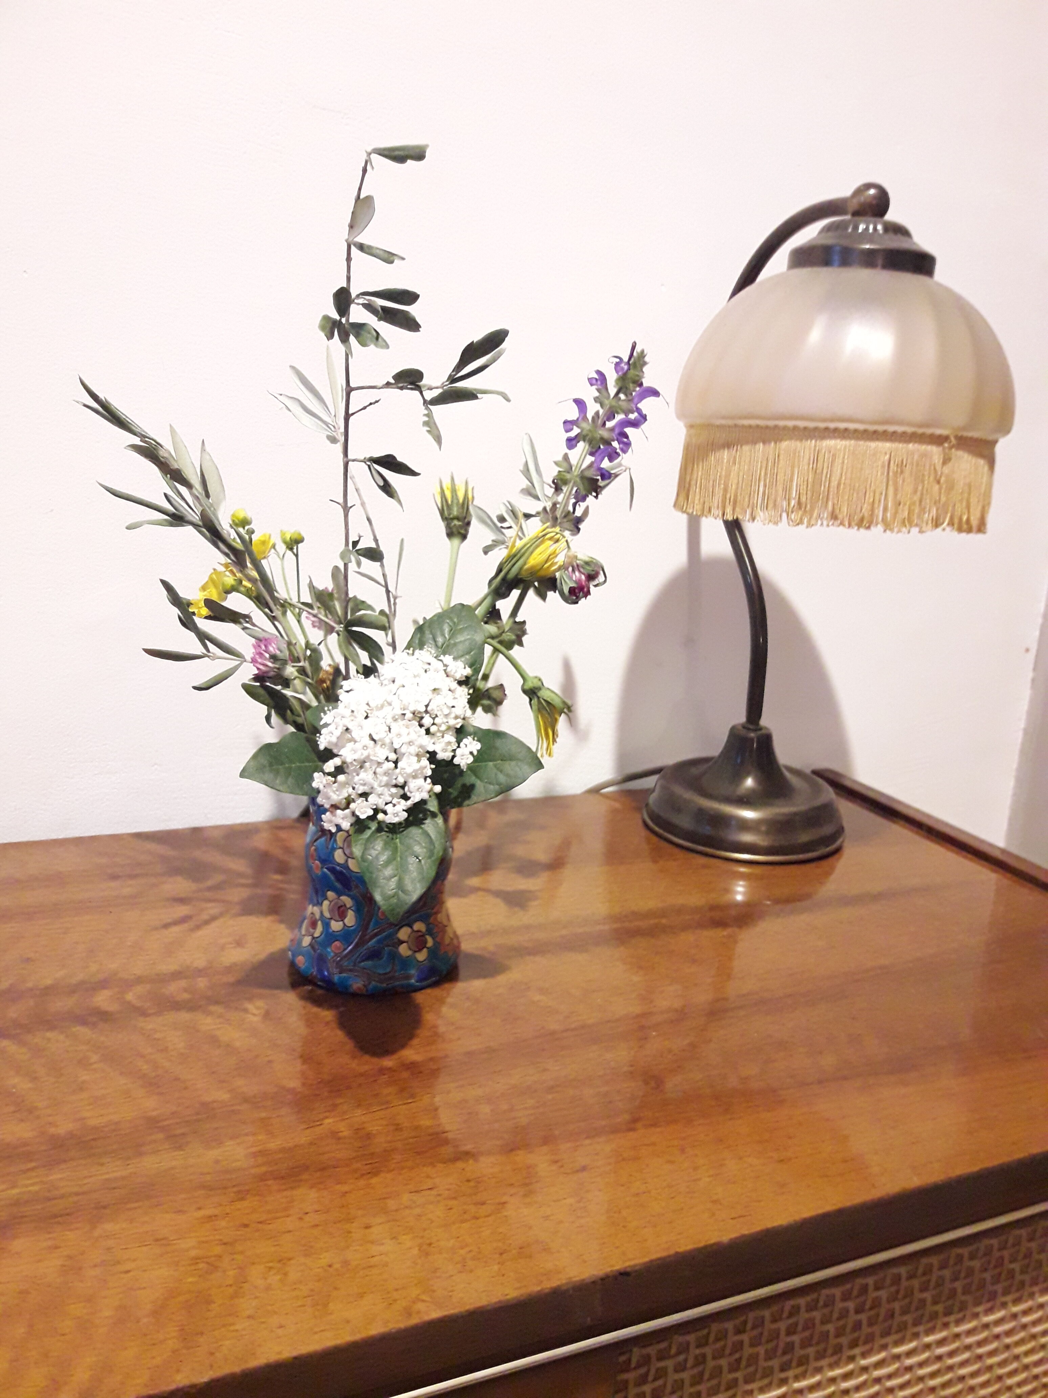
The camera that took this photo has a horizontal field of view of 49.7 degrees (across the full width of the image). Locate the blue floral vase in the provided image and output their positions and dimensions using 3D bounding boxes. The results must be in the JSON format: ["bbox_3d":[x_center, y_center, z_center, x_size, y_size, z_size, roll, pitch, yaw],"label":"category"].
[{"bbox_3d":[-0.071,0.083,0.547,0.083,0.094,0.083,-3,15,-23],"label":"blue floral vase"}]

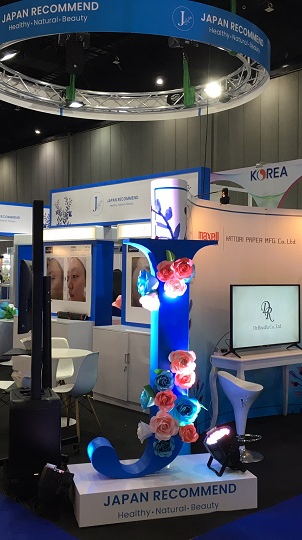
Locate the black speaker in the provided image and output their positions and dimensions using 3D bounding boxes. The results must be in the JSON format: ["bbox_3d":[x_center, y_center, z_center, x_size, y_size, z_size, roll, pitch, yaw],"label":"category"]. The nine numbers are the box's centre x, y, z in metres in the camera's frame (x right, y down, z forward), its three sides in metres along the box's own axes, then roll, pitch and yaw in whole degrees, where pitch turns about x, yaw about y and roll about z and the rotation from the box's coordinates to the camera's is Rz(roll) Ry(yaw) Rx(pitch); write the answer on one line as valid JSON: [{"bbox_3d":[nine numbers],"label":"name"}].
[{"bbox_3d":[-0.865,1.277,4.515,0.360,0.690,0.460,1,0,-13],"label":"black speaker"}]

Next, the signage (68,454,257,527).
[{"bbox_3d":[0.063,1.502,4.189,1.205,0.204,0.578,0,0,-15],"label":"signage"}]

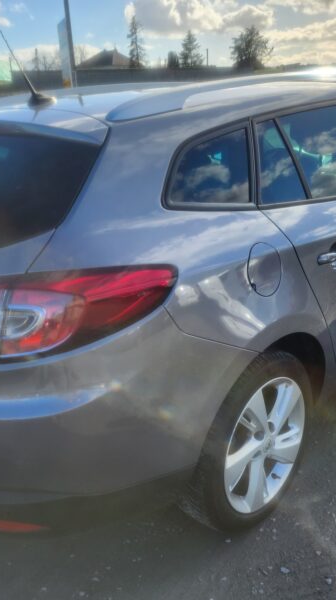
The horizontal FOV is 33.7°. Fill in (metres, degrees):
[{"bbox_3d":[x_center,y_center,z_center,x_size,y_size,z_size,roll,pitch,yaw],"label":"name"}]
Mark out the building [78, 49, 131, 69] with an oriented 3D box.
[{"bbox_3d":[-8.045,-30.354,75.000,9.000,6.300,8.500,9,23,27],"label":"building"}]

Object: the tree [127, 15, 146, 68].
[{"bbox_3d":[-3.769,-30.084,68.722,2.600,9.241,2.600,-2,21,0],"label":"tree"}]

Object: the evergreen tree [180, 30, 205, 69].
[{"bbox_3d":[3.118,-29.418,69.081,3.300,7.265,3.300,-2,21,0],"label":"evergreen tree"}]

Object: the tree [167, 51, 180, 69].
[{"bbox_3d":[0.516,-21.233,52.000,1.500,4.400,1.500,-2,21,0],"label":"tree"}]

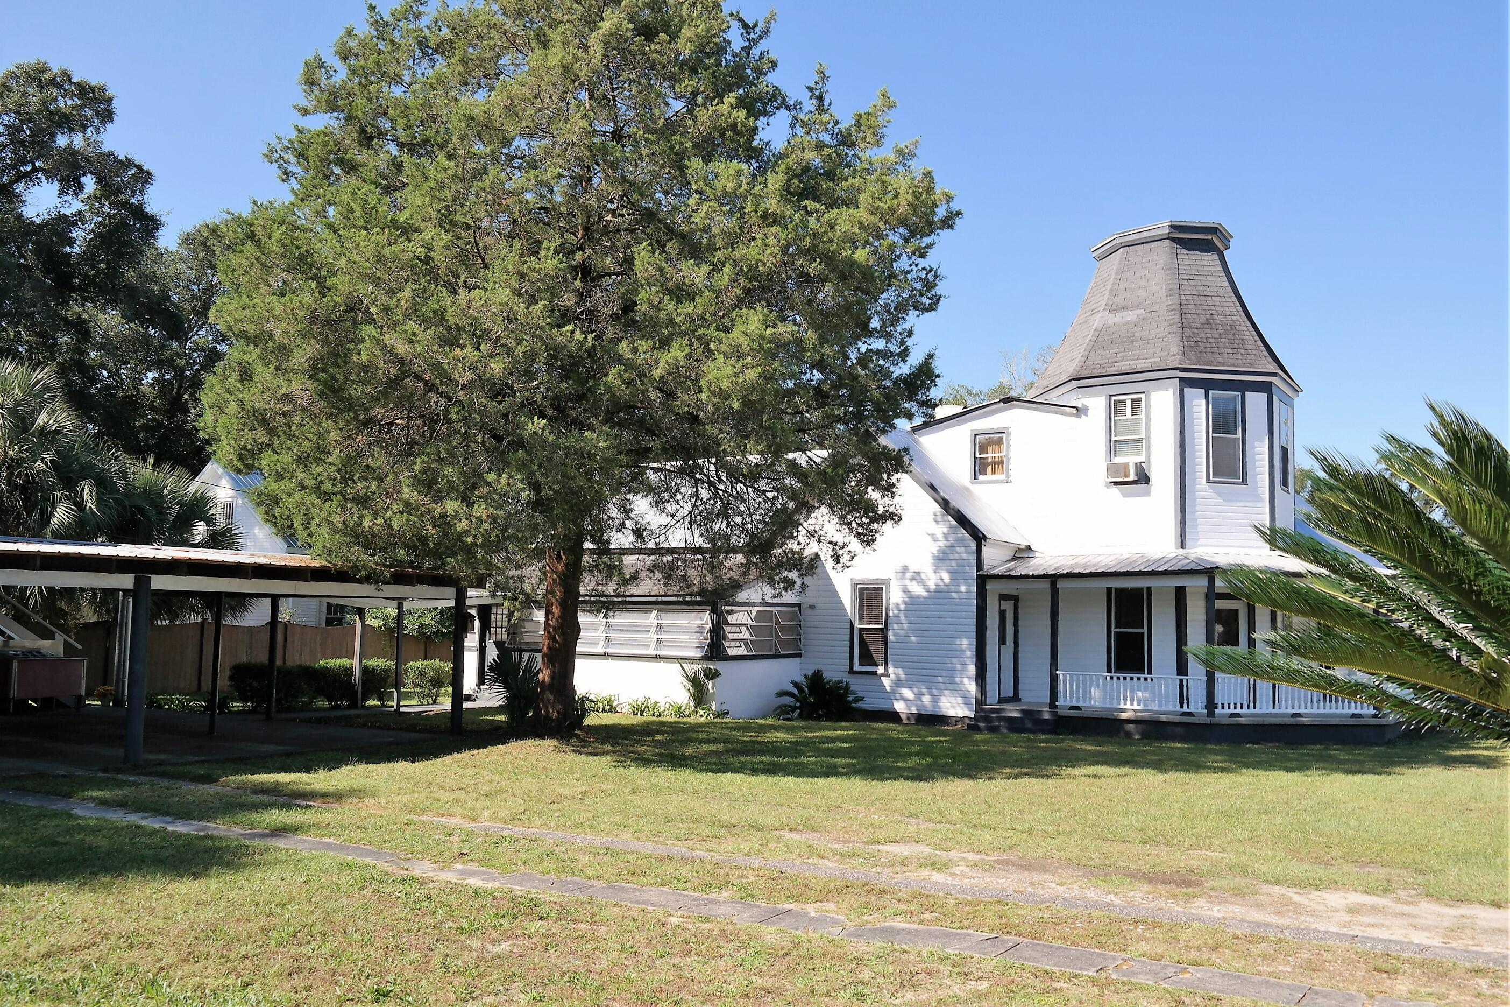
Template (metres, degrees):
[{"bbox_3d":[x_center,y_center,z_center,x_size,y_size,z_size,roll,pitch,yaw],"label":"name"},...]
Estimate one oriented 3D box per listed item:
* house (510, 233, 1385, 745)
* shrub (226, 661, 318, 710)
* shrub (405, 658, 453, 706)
[{"bbox_3d":[4.574,-0.548,25.884,17.700,10.400,12.200,-3,-7,37],"label":"house"},{"bbox_3d":[-9.351,3.523,22.041,1.300,0.980,1.650,-3,-7,37],"label":"shrub"},{"bbox_3d":[-6.916,3.770,24.132,1.000,1.000,1.030,-3,-7,37],"label":"shrub"}]

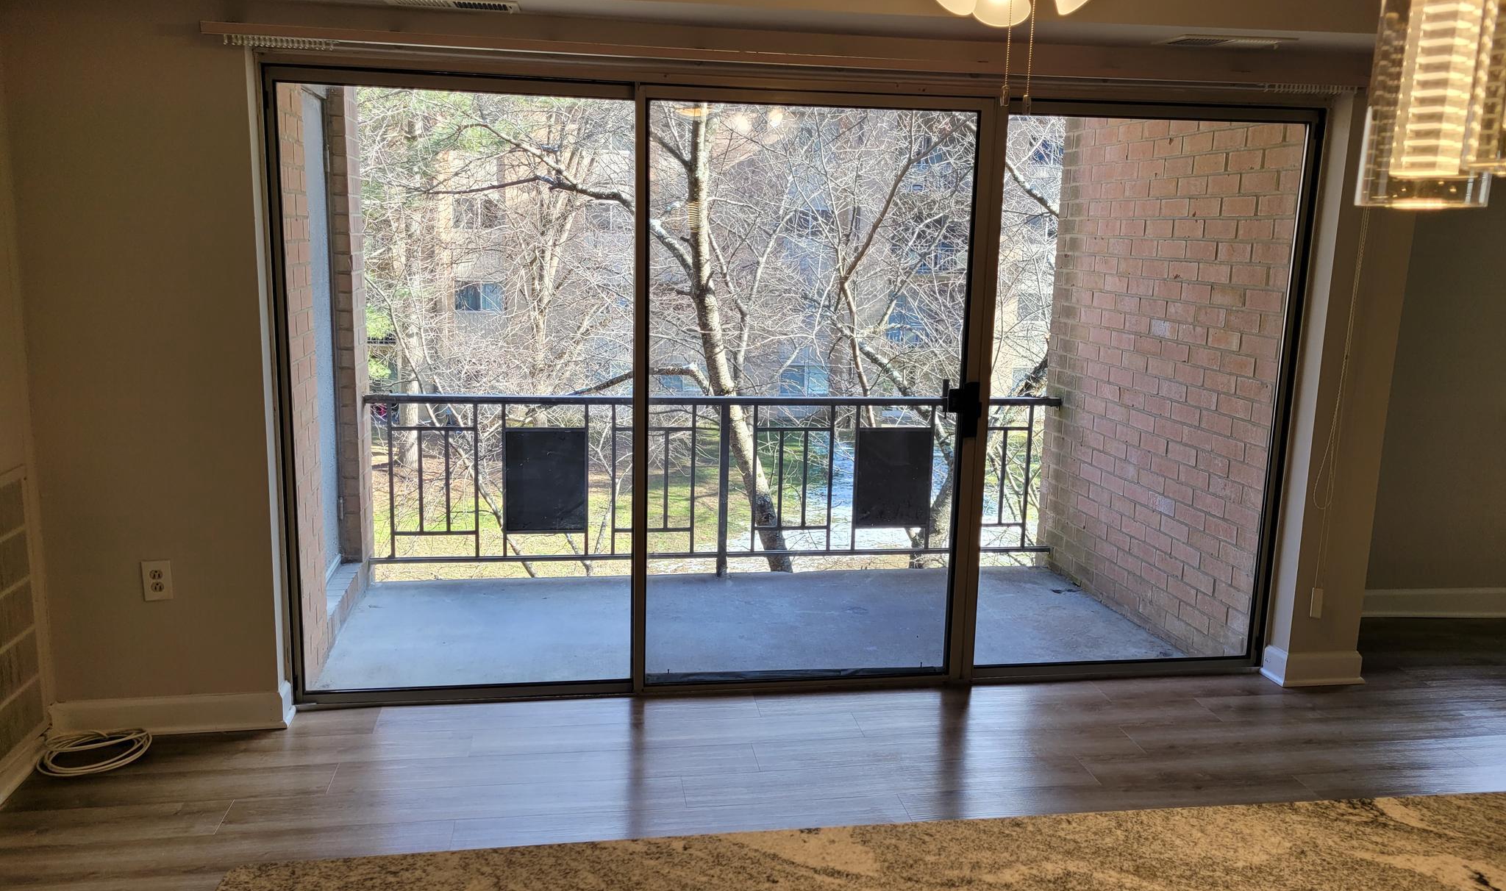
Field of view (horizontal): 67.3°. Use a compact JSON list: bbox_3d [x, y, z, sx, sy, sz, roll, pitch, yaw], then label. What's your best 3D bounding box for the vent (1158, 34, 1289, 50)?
[{"bbox_3d":[1.441,-1.221,3.437,0.359,0.020,0.160,0,10,-9],"label":"vent"}]

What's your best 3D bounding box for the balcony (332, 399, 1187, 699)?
[{"bbox_3d":[0.003,0.375,4.805,3.482,0.901,1.827,0,10,-9],"label":"balcony"}]

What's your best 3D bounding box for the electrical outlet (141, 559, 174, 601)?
[{"bbox_3d":[-1.754,0.400,3.331,0.079,0.120,0.012,0,10,-9],"label":"electrical outlet"}]

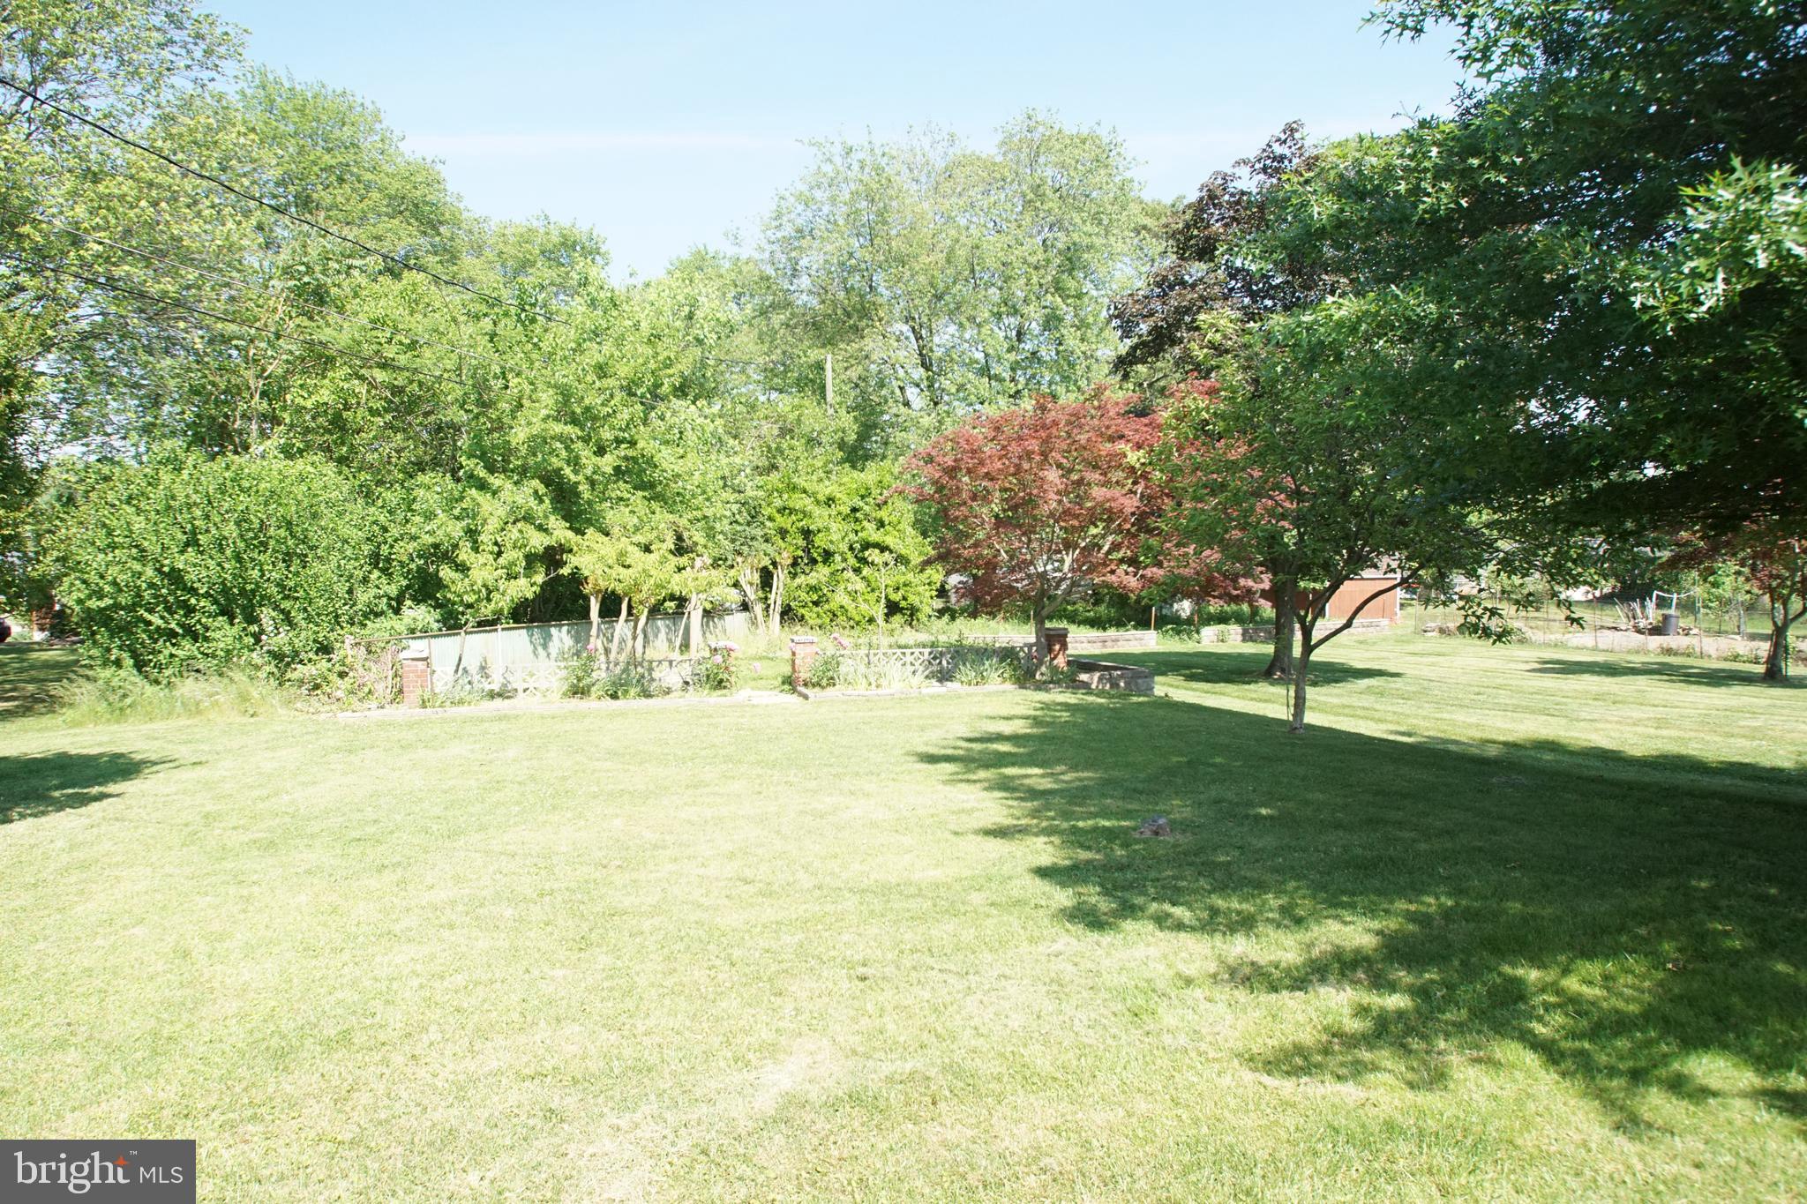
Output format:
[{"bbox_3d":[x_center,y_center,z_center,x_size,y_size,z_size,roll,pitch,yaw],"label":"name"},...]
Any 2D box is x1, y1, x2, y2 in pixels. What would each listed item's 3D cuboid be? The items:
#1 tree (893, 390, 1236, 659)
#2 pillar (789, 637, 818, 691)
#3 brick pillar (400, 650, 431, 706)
[{"bbox_3d":[2.700,-1.130,14.900,5.400,4.500,5.000,0,1,-11],"label":"tree"},{"bbox_3d":[-1.510,0.940,14.400,0.370,0.810,0.370,0,1,-11],"label":"pillar"},{"bbox_3d":[-6.840,1.080,13.350,0.370,0.800,0.370,0,1,-11],"label":"brick pillar"}]

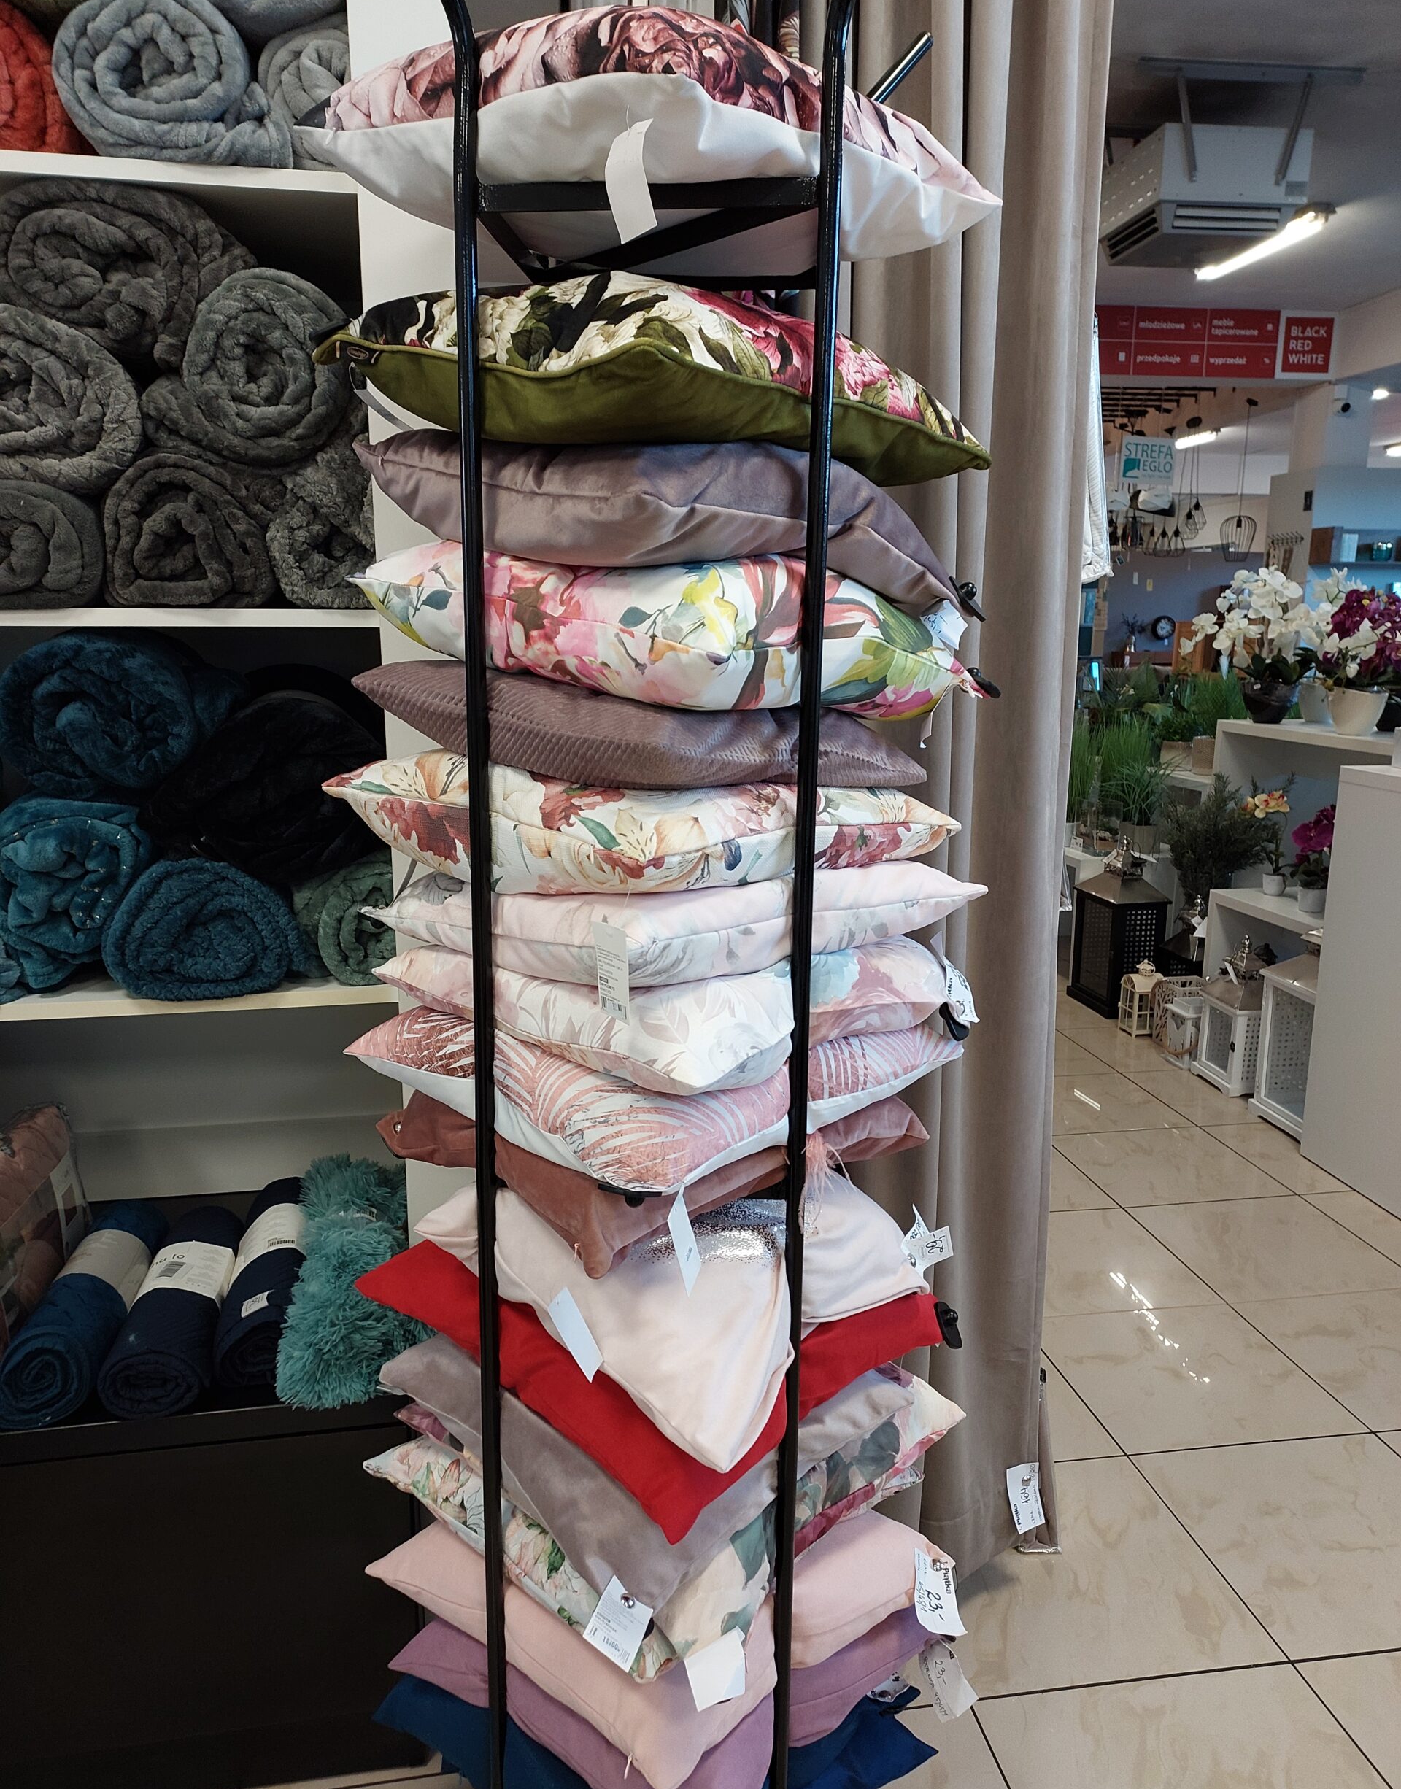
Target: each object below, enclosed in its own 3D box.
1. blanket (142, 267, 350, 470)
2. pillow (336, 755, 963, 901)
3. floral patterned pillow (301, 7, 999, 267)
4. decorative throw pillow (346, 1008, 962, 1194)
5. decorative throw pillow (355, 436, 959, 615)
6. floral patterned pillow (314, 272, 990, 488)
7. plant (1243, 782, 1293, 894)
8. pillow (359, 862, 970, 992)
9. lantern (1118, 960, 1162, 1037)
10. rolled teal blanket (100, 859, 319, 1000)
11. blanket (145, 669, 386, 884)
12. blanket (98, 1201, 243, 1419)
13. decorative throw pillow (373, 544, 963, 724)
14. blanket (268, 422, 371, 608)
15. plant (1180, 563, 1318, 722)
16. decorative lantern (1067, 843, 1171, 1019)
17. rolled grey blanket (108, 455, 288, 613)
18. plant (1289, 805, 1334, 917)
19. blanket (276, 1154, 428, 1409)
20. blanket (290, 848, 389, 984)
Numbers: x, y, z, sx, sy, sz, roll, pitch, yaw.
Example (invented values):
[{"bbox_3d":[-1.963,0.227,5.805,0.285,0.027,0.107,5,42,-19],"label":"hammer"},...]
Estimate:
[{"bbox_3d":[-0.488,-0.565,1.685,0.190,0.185,0.400,-2,12,-11],"label":"blanket"},{"bbox_3d":[-0.056,-0.072,1.393,0.405,0.125,0.405,12,15,40],"label":"pillow"},{"bbox_3d":[-0.043,-0.632,1.279,0.415,0.170,0.415,14,14,38],"label":"floral patterned pillow"},{"bbox_3d":[-0.045,0.157,1.494,0.430,0.125,0.430,13,17,43],"label":"decorative throw pillow"},{"bbox_3d":[-0.039,-0.333,1.386,0.425,0.140,0.425,13,17,43],"label":"decorative throw pillow"},{"bbox_3d":[-0.038,-0.439,1.329,0.430,0.150,0.430,18,15,41],"label":"floral patterned pillow"},{"bbox_3d":[1.738,-0.164,4.593,0.105,0.323,0.125,-11,17,-42],"label":"plant"},{"bbox_3d":[-0.021,0.022,1.413,0.395,0.110,0.395,-11,15,-40],"label":"pillow"},{"bbox_3d":[1.360,0.313,4.641,0.098,0.237,0.090,-3,13,-17],"label":"lantern"},{"bbox_3d":[-0.580,-0.004,1.876,0.220,0.154,0.450,-2,12,-10],"label":"rolled teal blanket"},{"bbox_3d":[-0.527,-0.161,1.905,0.260,0.213,0.450,-2,12,-10],"label":"blanket"},{"bbox_3d":[-0.634,0.496,1.849,0.120,0.100,0.370,-2,12,-8],"label":"blanket"},{"bbox_3d":[-0.028,-0.241,1.380,0.420,0.130,0.420,16,14,34],"label":"decorative throw pillow"},{"bbox_3d":[-0.425,-0.424,1.732,0.115,0.170,0.380,-2,12,-11],"label":"blanket"},{"bbox_3d":[1.677,-0.764,4.600,0.330,0.475,0.350,-2,12,-10],"label":"plant"},{"bbox_3d":[1.401,0.102,5.044,0.225,0.570,0.260,-3,12,-14],"label":"decorative lantern"},{"bbox_3d":[-0.573,-0.424,1.802,0.175,0.156,0.450,-2,12,-10],"label":"rolled grey blanket"},{"bbox_3d":[1.798,-0.110,4.387,0.150,0.320,0.170,-10,15,-40],"label":"plant"},{"bbox_3d":[-0.441,0.479,1.989,0.180,0.160,0.470,-2,12,-10],"label":"blanket"},{"bbox_3d":[-0.411,0.003,1.750,0.130,0.120,0.330,-4,13,-20],"label":"blanket"}]

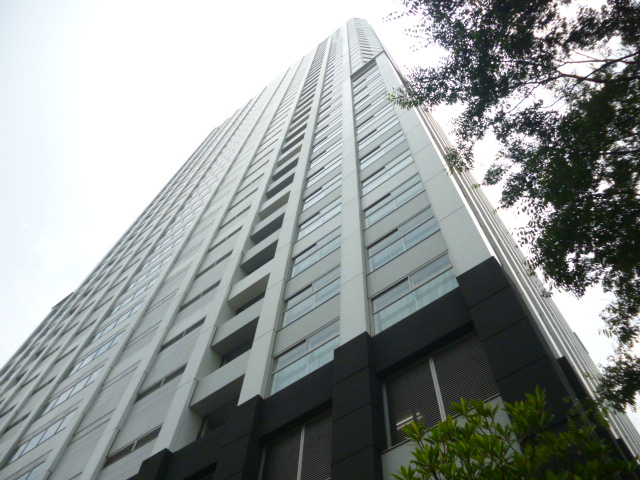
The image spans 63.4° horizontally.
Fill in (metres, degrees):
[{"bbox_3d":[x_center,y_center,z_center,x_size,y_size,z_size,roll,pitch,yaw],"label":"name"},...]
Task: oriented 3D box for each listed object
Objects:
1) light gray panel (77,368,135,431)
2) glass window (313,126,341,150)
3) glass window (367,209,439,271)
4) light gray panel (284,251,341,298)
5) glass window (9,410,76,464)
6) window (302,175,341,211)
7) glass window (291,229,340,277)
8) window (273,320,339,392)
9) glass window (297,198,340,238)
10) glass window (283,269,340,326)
[{"bbox_3d":[-9.719,7.311,23.844,3.108,2.701,0.150,-34,-69,18],"label":"light gray panel"},{"bbox_3d":[0.566,-6.886,35.519,2.612,1.665,0.150,-34,-69,18],"label":"glass window"},{"bbox_3d":[2.877,-0.001,18.092,2.805,1.910,0.160,-34,-69,18],"label":"glass window"},{"bbox_3d":[-0.221,1.391,20.692,2.962,1.409,0.200,-34,-69,18],"label":"light gray panel"},{"bbox_3d":[-15.133,10.818,28.489,5.100,1.405,0.160,-34,-69,18],"label":"glass window"},{"bbox_3d":[0.196,-2.619,28.575,2.790,1.891,0.160,-34,-69,18],"label":"window"},{"bbox_3d":[-0.120,0.469,21.116,2.612,1.665,0.150,-34,-69,18],"label":"glass window"},{"bbox_3d":[-0.394,3.412,15.354,2.612,1.665,0.150,-34,-69,18],"label":"window"},{"bbox_3d":[0.017,-1.002,23.997,2.612,1.665,0.150,-34,-69,18],"label":"glass window"},{"bbox_3d":[-0.257,1.941,18.235,2.612,1.665,0.150,-34,-69,18],"label":"glass window"}]

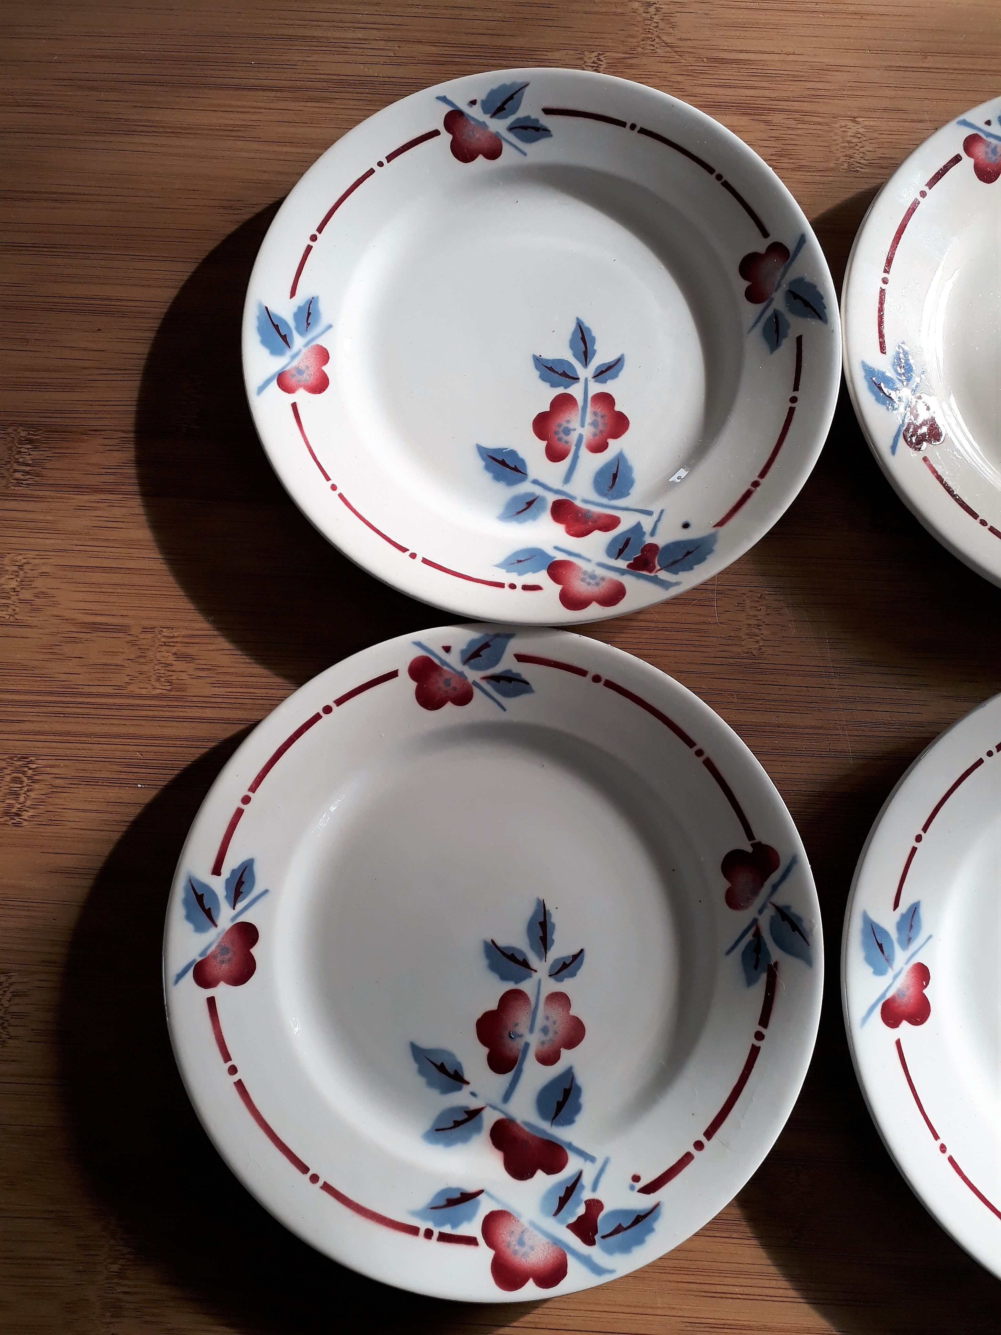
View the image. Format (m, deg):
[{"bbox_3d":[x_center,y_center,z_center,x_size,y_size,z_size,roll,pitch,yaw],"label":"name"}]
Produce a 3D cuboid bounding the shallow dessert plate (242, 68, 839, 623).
[{"bbox_3d":[0.014,-0.111,0.356,0.199,0.022,0.199,0,80,0],"label":"shallow dessert plate"}]

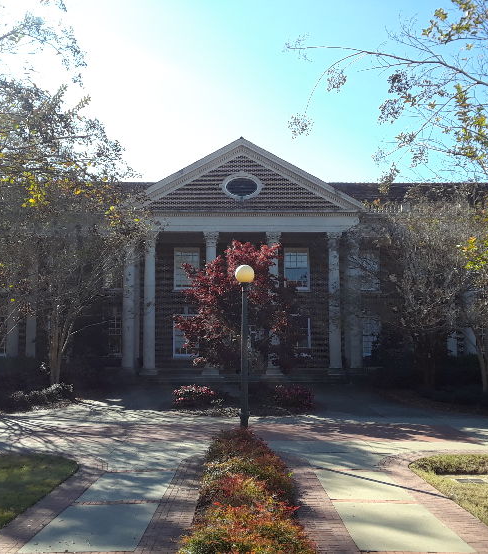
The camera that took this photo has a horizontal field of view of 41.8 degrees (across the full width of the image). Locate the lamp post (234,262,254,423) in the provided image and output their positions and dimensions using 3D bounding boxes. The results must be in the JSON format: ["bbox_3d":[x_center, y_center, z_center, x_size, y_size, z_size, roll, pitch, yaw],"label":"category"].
[{"bbox_3d":[0.010,1.250,10.200,0.320,2.920,0.320,0,-6,0],"label":"lamp post"}]

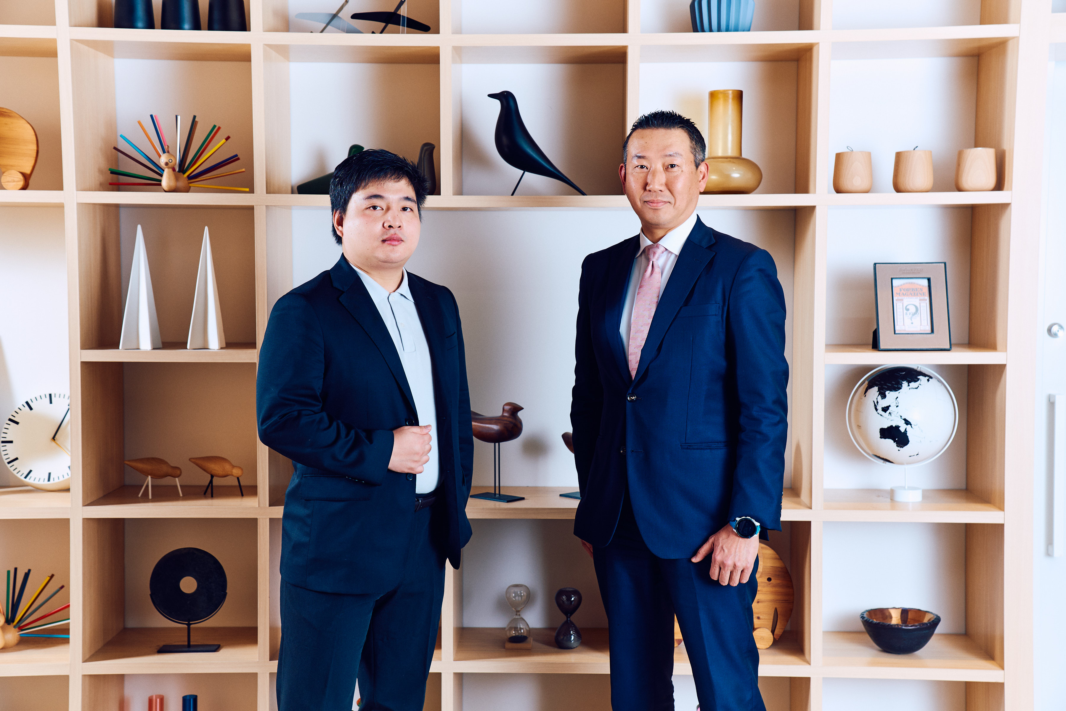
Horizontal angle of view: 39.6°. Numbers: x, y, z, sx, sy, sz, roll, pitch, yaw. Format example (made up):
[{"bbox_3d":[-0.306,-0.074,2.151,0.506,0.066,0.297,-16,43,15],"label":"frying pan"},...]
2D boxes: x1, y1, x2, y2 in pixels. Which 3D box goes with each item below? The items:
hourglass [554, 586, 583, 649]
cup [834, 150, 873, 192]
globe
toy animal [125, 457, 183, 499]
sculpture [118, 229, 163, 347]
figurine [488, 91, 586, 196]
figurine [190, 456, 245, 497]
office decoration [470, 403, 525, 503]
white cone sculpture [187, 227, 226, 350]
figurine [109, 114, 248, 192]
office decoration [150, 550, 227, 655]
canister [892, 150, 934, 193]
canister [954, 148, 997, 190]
[{"bbox_3d":[0.098,0.717,4.061,0.077,0.160,0.077,0,4,1],"label":"hourglass"},{"bbox_3d":[0.845,-0.482,3.910,0.103,0.118,0.103,0,4,1],"label":"cup"},{"bbox_3d":[1.008,0.160,4.037,0.292,0.291,0.268,0,4,1],"label":"globe"},{"bbox_3d":[-1.041,0.334,4.061,0.158,0.111,0.057,0,4,-7],"label":"toy animal"},{"bbox_3d":[-1.023,-0.178,3.863,0.084,0.319,0.086,0,4,2],"label":"sculpture"},{"bbox_3d":[0.013,-0.554,3.889,0.272,0.276,0.084,0,4,1],"label":"figurine"},{"bbox_3d":[-0.871,0.332,4.070,0.150,0.111,0.057,1,4,7],"label":"figurine"},{"bbox_3d":[-0.107,0.251,3.947,0.215,0.260,0.088,3,5,40],"label":"office decoration"},{"bbox_3d":[-0.855,-0.177,3.875,0.087,0.317,0.090,0,4,4],"label":"white cone sculpture"},{"bbox_3d":[-0.954,-0.541,3.998,0.372,0.216,0.133,1,4,7],"label":"figurine"},{"bbox_3d":[-0.921,0.651,3.970,0.200,0.272,0.063,0,4,1],"label":"office decoration"},{"bbox_3d":[1.004,-0.483,3.906,0.105,0.118,0.105,0,4,1],"label":"canister"},{"bbox_3d":[1.169,-0.486,3.903,0.107,0.120,0.107,0,4,1],"label":"canister"}]

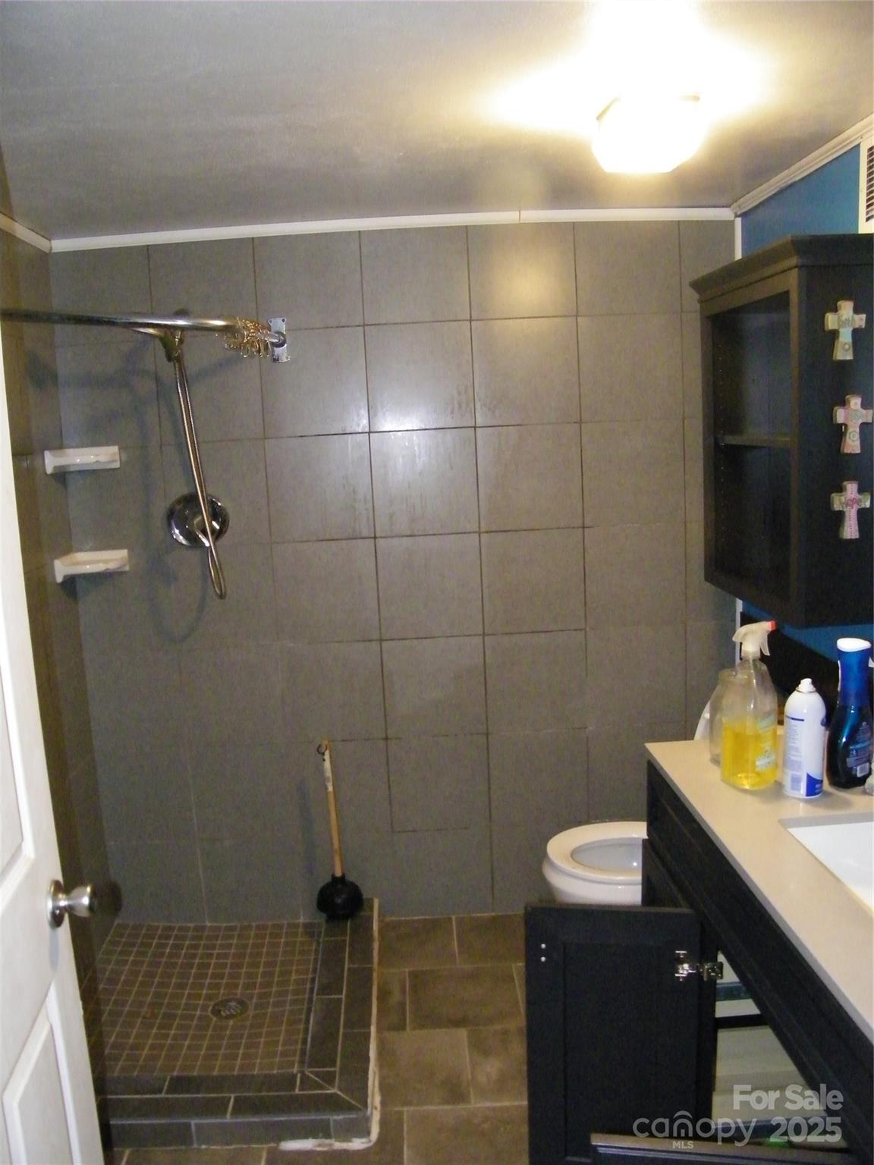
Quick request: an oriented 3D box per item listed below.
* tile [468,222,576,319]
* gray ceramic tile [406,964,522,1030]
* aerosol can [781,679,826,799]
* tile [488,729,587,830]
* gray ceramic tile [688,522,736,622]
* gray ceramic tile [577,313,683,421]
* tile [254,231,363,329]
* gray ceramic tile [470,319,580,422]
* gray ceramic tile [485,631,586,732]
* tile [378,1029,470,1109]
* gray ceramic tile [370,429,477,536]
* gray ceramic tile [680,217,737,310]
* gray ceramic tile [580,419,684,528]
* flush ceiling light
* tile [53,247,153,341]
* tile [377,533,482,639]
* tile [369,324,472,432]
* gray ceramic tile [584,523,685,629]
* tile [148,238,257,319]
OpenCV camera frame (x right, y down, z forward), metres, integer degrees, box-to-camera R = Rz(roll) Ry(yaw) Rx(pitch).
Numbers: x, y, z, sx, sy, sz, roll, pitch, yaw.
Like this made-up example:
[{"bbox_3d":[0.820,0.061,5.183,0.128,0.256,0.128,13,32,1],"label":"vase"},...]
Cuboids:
[{"bbox_3d":[0.247,-0.889,2.703,0.304,0.270,0.010,-3,8,0],"label":"tile"},{"bbox_3d":[0.072,1.122,2.544,0.296,0.010,0.298,-3,8,0],"label":"gray ceramic tile"},{"bbox_3d":[0.601,0.247,1.541,0.066,0.196,0.066,-3,8,0],"label":"aerosol can"},{"bbox_3d":[0.314,0.602,2.908,0.303,0.303,0.010,-3,8,-1],"label":"tile"},{"bbox_3d":[0.813,-0.029,2.808,0.146,0.303,0.012,-3,8,0],"label":"gray ceramic tile"},{"bbox_3d":[0.563,-0.623,2.739,0.303,0.303,0.010,-3,8,-1],"label":"gray ceramic tile"},{"bbox_3d":[-0.363,-0.855,2.683,0.303,0.257,0.012,-3,8,0],"label":"tile"},{"bbox_3d":[0.258,-0.612,2.744,0.304,0.304,0.010,-3,8,0],"label":"gray ceramic tile"},{"bbox_3d":[0.300,0.300,2.865,0.303,0.303,0.010,-3,8,-1],"label":"gray ceramic tile"},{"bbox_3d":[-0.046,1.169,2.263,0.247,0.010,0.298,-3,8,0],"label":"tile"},{"bbox_3d":[-0.043,-0.295,2.788,0.304,0.304,0.010,-3,8,0],"label":"gray ceramic tile"},{"bbox_3d":[0.779,-0.909,2.702,0.162,0.248,0.010,-3,8,-1],"label":"gray ceramic tile"},{"bbox_3d":[0.580,-0.323,2.787,0.304,0.304,0.010,-3,8,0],"label":"gray ceramic tile"},{"bbox_3d":[0.426,-0.887,1.851,0.215,0.100,0.215,-3,8,0],"label":"flush ceiling light"},{"bbox_3d":[-0.958,-0.828,2.708,0.270,0.270,0.010,-3,8,0],"label":"tile"},{"bbox_3d":[-0.021,0.013,2.813,0.303,0.303,0.012,-3,8,0],"label":"tile"},{"bbox_3d":[-0.048,-0.594,2.723,0.303,0.303,0.012,-3,8,0],"label":"tile"},{"bbox_3d":[0.590,-0.019,2.809,0.303,0.303,0.012,-3,8,0],"label":"gray ceramic tile"},{"bbox_3d":[-0.664,-0.836,2.686,0.303,0.261,0.012,-3,8,0],"label":"tile"}]

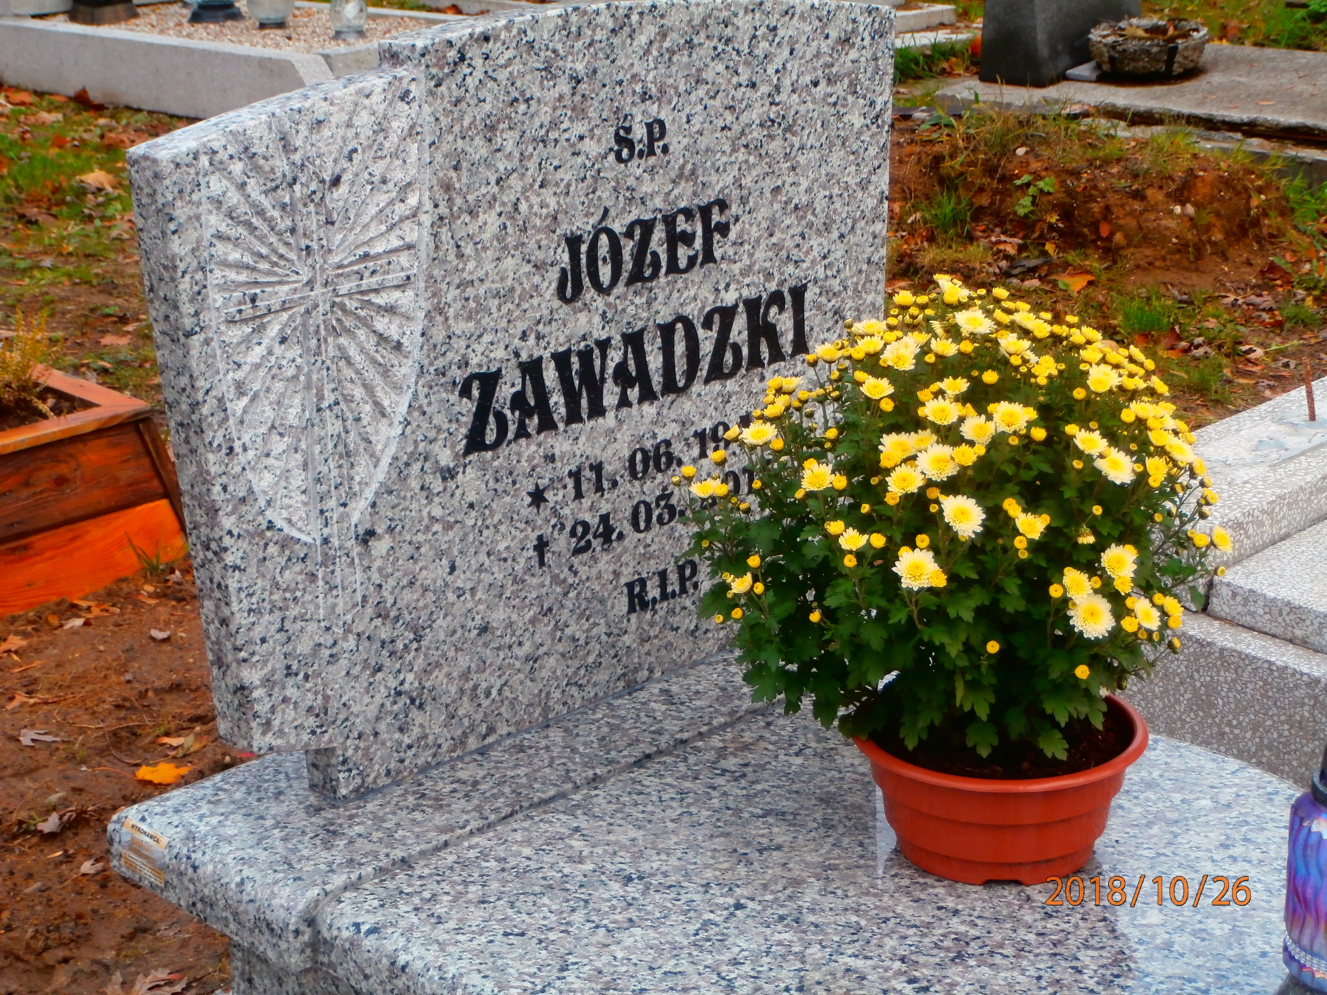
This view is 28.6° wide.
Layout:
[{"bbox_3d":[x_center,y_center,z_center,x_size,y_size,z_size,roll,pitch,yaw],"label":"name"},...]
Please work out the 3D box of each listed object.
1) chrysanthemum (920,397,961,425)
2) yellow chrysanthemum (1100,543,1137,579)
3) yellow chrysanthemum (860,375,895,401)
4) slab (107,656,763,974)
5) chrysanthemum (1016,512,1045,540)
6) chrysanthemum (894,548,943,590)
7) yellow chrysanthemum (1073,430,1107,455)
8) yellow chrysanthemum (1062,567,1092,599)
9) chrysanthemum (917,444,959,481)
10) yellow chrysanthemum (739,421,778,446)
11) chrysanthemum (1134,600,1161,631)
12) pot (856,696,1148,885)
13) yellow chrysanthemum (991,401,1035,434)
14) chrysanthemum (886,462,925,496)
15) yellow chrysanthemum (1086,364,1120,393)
[{"bbox_3d":[0.220,-0.068,2.068,0.030,0.017,0.030,-3,47,0],"label":"chrysanthemum"},{"bbox_3d":[0.355,0.050,2.031,0.029,0.029,0.015,-10,-14,-24],"label":"yellow chrysanthemum"},{"bbox_3d":[0.168,-0.086,2.044,0.027,0.012,0.027,-4,37,5],"label":"yellow chrysanthemum"},{"bbox_3d":[-0.092,0.239,2.580,0.906,0.059,0.281,-18,27,-40],"label":"slab"},{"bbox_3d":[0.283,0.022,2.011,0.022,0.013,0.022,7,50,22],"label":"chrysanthemum"},{"bbox_3d":[0.198,0.055,2.021,0.035,0.017,0.035,2,54,11],"label":"chrysanthemum"},{"bbox_3d":[0.338,-0.043,2.063,0.029,0.017,0.029,20,42,0],"label":"yellow chrysanthemum"},{"bbox_3d":[0.321,0.066,2.021,0.025,0.014,0.025,2,57,11],"label":"yellow chrysanthemum"},{"bbox_3d":[0.210,-0.027,1.998,0.032,0.014,0.032,2,65,6],"label":"chrysanthemum"},{"bbox_3d":[0.076,-0.051,2.096,0.031,0.014,0.031,-12,30,2],"label":"yellow chrysanthemum"},{"bbox_3d":[0.384,0.093,2.065,0.016,0.028,0.028,-29,0,39],"label":"chrysanthemum"},{"bbox_3d":[0.295,0.248,2.301,0.255,0.116,0.255,0,21,0],"label":"pot"},{"bbox_3d":[0.276,-0.064,2.062,0.031,0.018,0.031,3,54,0],"label":"yellow chrysanthemum"},{"bbox_3d":[0.191,-0.014,2.051,0.031,0.018,0.031,-9,52,0],"label":"chrysanthemum"},{"bbox_3d":[0.351,-0.096,2.080,0.026,0.015,0.026,-7,44,-14],"label":"yellow chrysanthemum"}]

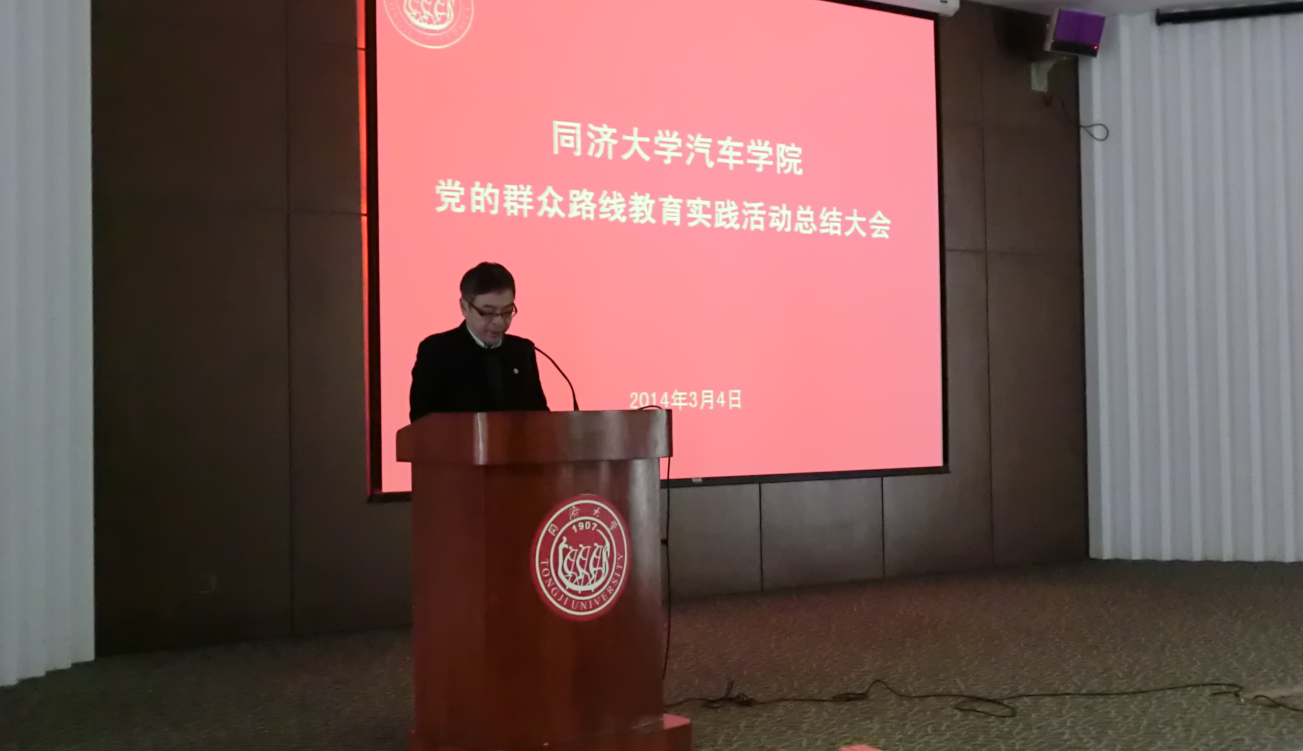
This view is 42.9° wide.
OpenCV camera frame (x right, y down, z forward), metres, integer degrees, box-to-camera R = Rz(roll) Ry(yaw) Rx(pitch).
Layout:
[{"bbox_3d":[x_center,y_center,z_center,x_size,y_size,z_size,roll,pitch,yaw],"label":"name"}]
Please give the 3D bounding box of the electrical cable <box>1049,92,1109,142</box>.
[{"bbox_3d":[3.158,-1.911,12.220,0.450,0.360,0.150,0,-1,-14],"label":"electrical cable"}]

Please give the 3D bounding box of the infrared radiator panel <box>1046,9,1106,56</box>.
[{"bbox_3d":[2.972,-2.418,11.677,0.475,0.285,0.105,0,17,-33],"label":"infrared radiator panel"}]

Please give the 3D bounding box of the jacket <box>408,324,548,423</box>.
[{"bbox_3d":[-0.622,0.143,5.966,0.510,0.680,0.330,0,-2,-32],"label":"jacket"}]

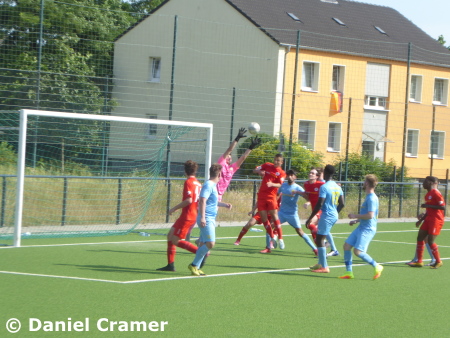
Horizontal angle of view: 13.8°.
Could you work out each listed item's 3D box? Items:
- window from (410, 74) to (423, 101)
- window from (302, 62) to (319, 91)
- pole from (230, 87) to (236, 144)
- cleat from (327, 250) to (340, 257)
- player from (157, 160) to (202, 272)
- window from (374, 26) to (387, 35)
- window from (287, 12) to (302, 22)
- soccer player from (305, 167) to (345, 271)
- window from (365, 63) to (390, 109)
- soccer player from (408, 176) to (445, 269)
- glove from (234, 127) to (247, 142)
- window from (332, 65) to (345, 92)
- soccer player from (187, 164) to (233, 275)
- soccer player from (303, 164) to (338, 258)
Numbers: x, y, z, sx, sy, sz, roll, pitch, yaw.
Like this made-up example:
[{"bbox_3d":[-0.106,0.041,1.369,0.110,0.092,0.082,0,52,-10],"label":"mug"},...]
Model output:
[{"bbox_3d":[9.739,-4.100,95.351,0.200,1.370,1.150,4,1,36],"label":"window"},{"bbox_3d":[4.022,-4.327,87.300,0.150,1.380,1.330,3,1,36],"label":"window"},{"bbox_3d":[0.195,-0.572,59.021,0.070,4.000,0.070,3,1,-37],"label":"pole"},{"bbox_3d":[2.141,1.669,36.700,0.280,0.120,0.100,3,1,-13],"label":"cleat"},{"bbox_3d":[-0.696,0.756,30.100,0.760,1.780,0.520,3,1,30],"label":"player"},{"bbox_3d":[8.146,-7.303,97.412,0.720,0.120,0.560,42,22,29],"label":"window"},{"bbox_3d":[3.368,-7.438,90.627,0.750,0.120,0.580,42,22,29],"label":"window"},{"bbox_3d":[1.718,0.855,31.800,0.550,1.830,0.500,3,1,-38],"label":"soccer player"},{"bbox_3d":[7.497,-4.124,92.257,0.220,2.220,2.200,4,1,36],"label":"window"},{"bbox_3d":[3.889,1.023,35.900,0.580,1.770,0.500,3,1,-23],"label":"soccer player"},{"bbox_3d":[0.334,-0.720,38.800,0.190,0.290,0.110,30,0,-40],"label":"glove"},{"bbox_3d":[5.380,-4.298,89.287,0.200,1.350,1.080,4,1,36],"label":"window"},{"bbox_3d":[-0.243,0.823,30.200,0.680,1.800,0.520,3,1,-3],"label":"soccer player"},{"bbox_3d":[1.825,0.850,36.500,0.680,1.770,0.620,3,1,21],"label":"soccer player"}]

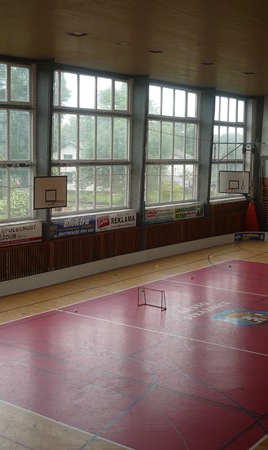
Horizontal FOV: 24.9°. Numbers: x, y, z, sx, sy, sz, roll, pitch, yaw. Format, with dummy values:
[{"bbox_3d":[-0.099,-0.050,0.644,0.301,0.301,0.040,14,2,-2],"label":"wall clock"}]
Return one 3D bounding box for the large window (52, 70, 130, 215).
[{"bbox_3d":[-1.836,-3.359,25.504,0.150,5.850,5.550,6,8,37],"label":"large window"}]

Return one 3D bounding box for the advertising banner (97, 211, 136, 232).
[{"bbox_3d":[-0.756,-0.189,26.763,0.050,0.740,2.830,6,8,37],"label":"advertising banner"}]

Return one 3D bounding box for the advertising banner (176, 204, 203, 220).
[{"bbox_3d":[2.864,-0.700,31.545,0.050,0.700,2.900,6,8,37],"label":"advertising banner"}]

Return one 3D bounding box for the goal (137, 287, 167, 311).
[{"bbox_3d":[0.621,2.363,19.561,0.920,0.610,0.320,6,9,39],"label":"goal"}]

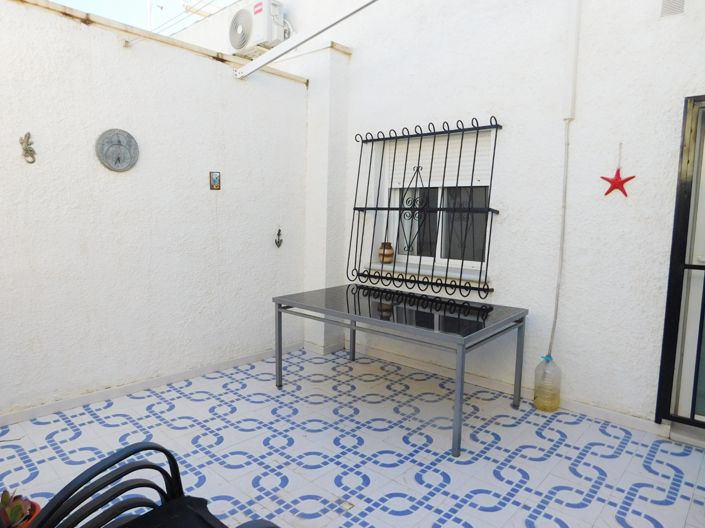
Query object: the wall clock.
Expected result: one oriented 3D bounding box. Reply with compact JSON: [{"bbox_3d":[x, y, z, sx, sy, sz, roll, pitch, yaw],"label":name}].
[{"bbox_3d":[-1.710,-0.826,3.408,0.030,0.309,0.309,7,9,43],"label":"wall clock"}]

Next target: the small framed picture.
[{"bbox_3d":[-1.174,-0.709,4.004,0.017,0.156,0.096,7,9,43],"label":"small framed picture"}]

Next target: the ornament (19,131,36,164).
[{"bbox_3d":[-2.089,-0.743,3.014,0.030,0.198,0.091,7,9,43],"label":"ornament"}]

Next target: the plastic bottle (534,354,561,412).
[{"bbox_3d":[1.428,0.870,3.423,0.185,0.405,0.185,7,9,43],"label":"plastic bottle"}]

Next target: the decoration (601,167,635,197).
[{"bbox_3d":[1.747,-0.543,3.081,0.202,0.195,0.030,7,9,43],"label":"decoration"}]

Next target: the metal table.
[{"bbox_3d":[0.323,0.678,3.627,1.681,0.742,1.002,6,9,40],"label":"metal table"}]

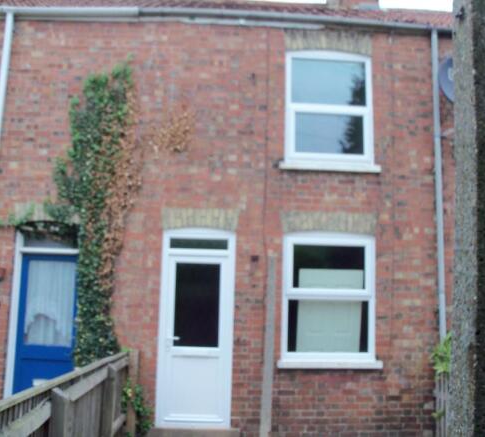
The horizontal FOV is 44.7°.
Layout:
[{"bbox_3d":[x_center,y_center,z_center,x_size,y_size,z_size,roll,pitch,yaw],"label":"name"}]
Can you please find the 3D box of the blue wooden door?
[{"bbox_3d":[-2.288,1.376,6.936,0.704,1.916,0.060,2,-9,-3],"label":"blue wooden door"}]

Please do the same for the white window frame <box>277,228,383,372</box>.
[{"bbox_3d":[1.060,0.969,7.112,1.270,1.643,0.150,2,-9,-3],"label":"white window frame"}]

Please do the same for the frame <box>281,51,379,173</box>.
[{"bbox_3d":[1.122,-1.375,7.497,1.289,1.593,0.150,2,-9,-3],"label":"frame"}]

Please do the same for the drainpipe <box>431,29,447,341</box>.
[{"bbox_3d":[2.433,0.082,7.248,0.080,5.167,0.080,2,-9,-3],"label":"drainpipe"}]

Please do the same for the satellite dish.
[{"bbox_3d":[2.795,-1.712,7.328,0.600,0.620,0.380,4,-10,-17],"label":"satellite dish"}]

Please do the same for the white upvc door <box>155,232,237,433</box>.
[{"bbox_3d":[-0.545,1.269,6.987,0.887,2.340,0.090,2,-9,-3],"label":"white upvc door"}]

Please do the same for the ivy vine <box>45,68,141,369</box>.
[{"bbox_3d":[-1.746,0.066,6.968,1.051,4.165,0.250,2,-9,-3],"label":"ivy vine"}]

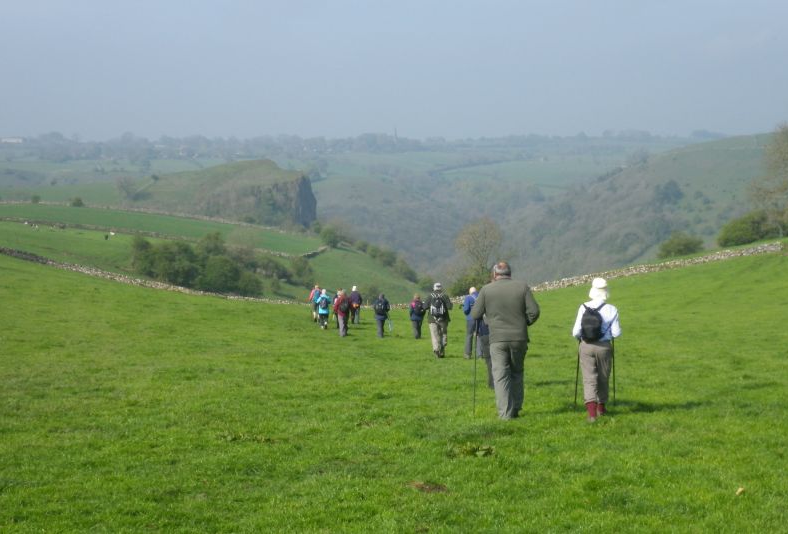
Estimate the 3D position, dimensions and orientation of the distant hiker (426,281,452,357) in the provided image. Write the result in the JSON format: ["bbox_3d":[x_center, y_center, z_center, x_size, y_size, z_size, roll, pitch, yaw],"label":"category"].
[{"bbox_3d":[1.075,1.259,30.023,0.640,1.760,0.480,0,6,-3],"label":"distant hiker"}]

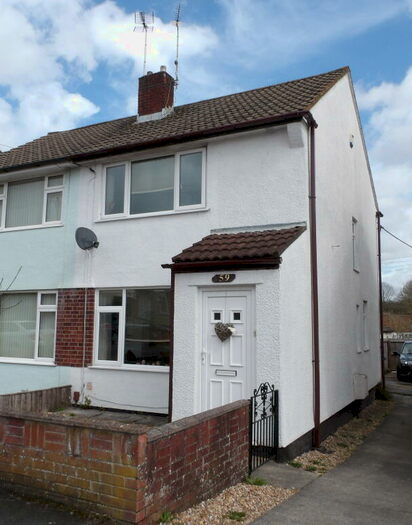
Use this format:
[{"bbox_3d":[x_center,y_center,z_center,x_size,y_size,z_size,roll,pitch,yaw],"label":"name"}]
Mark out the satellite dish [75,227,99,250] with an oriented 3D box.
[{"bbox_3d":[-2.331,-0.470,9.508,0.430,0.430,0.340,9,-11,-44],"label":"satellite dish"}]

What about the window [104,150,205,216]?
[{"bbox_3d":[-0.979,-1.405,9.010,2.260,1.100,0.110,-3,-8,27],"label":"window"}]

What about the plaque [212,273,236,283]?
[{"bbox_3d":[0.246,0.216,6.600,0.355,0.115,0.025,-3,-8,27],"label":"plaque"}]

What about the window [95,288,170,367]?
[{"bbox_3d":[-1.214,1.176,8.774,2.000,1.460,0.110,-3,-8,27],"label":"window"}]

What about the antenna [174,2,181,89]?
[{"bbox_3d":[-0.705,-5.524,12.340,0.170,1.980,0.660,2,-8,-7],"label":"antenna"}]

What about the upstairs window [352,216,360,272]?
[{"bbox_3d":[3.440,-0.391,11.264,0.100,1.210,0.630,-3,-8,27],"label":"upstairs window"}]

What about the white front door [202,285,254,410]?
[{"bbox_3d":[0.312,1.329,6.431,0.840,1.950,0.080,-3,-9,28],"label":"white front door"}]

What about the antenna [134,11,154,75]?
[{"bbox_3d":[-1.669,-5.898,13.089,0.500,1.720,0.580,1,-8,-1],"label":"antenna"}]

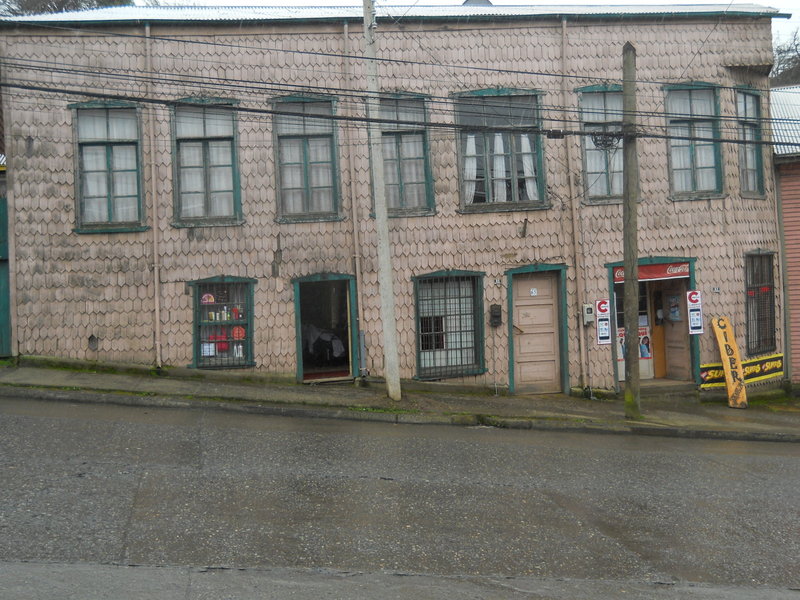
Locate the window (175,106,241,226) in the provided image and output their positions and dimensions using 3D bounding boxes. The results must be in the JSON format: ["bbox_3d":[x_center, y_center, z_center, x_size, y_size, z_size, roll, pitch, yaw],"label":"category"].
[{"bbox_3d":[-3.451,-2.462,15.262,1.012,2.132,0.170,-3,-1,-10],"label":"window"}]

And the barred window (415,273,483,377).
[{"bbox_3d":[0.908,0.467,15.948,1.192,1.912,0.170,-3,-1,-10],"label":"barred window"}]

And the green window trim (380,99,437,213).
[{"bbox_3d":[0.033,-2.766,16.293,1.279,2.316,0.140,-3,-1,-10],"label":"green window trim"}]

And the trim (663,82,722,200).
[{"bbox_3d":[5.826,-3.172,16.967,1.014,2.140,0.170,-3,-1,-10],"label":"trim"}]

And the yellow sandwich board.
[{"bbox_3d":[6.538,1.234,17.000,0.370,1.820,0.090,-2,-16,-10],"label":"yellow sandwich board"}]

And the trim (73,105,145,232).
[{"bbox_3d":[-5.096,-2.310,14.958,1.105,2.226,0.170,-3,-1,-10],"label":"trim"}]

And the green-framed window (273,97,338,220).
[{"bbox_3d":[-1.701,-2.588,15.583,1.117,2.250,0.170,-3,-1,-10],"label":"green-framed window"}]

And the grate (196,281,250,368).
[{"bbox_3d":[-3.218,0.456,15.625,0.937,1.549,0.060,-3,-1,-10],"label":"grate"}]

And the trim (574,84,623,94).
[{"bbox_3d":[3.986,-4.103,16.667,1.149,0.170,0.130,-3,-1,-10],"label":"trim"}]

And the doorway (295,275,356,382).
[{"bbox_3d":[-1.393,0.544,15.981,1.135,1.999,0.220,-3,-1,-10],"label":"doorway"}]

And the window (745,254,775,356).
[{"bbox_3d":[7.620,0.051,18.047,1.238,2.200,0.120,-2,-2,-38],"label":"window"}]

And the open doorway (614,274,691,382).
[{"bbox_3d":[4.954,0.549,16.759,1.464,2.036,0.250,-3,-1,-10],"label":"open doorway"}]

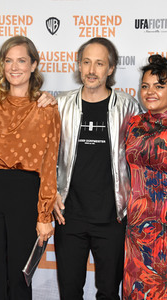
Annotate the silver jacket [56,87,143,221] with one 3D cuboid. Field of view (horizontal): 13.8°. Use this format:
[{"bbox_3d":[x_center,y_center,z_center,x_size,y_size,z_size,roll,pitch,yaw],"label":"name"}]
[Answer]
[{"bbox_3d":[0.072,0.017,3.250,0.500,0.650,0.280,1,5,7],"label":"silver jacket"}]

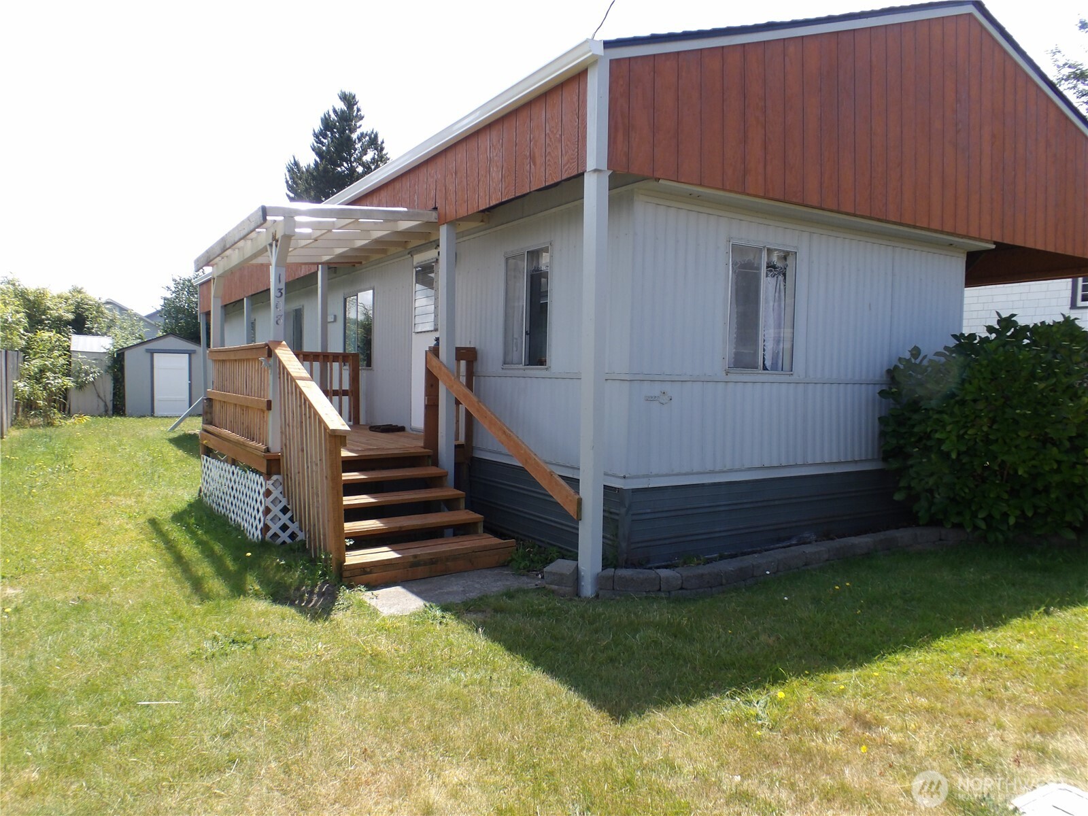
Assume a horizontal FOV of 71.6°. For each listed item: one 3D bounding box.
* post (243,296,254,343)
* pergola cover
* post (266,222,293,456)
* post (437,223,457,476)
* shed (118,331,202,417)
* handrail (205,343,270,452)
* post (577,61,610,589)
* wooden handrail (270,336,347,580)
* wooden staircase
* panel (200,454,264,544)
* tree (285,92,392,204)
[{"bbox_3d":[-5.482,-0.669,14.016,0.100,2.760,0.150,-1,3,-32],"label":"post"},{"bbox_3d":[-2.369,-1.652,7.936,1.910,0.430,3.900,-1,3,-32],"label":"pergola cover"},{"bbox_3d":[-2.156,-0.527,6.096,0.100,1.805,0.110,-1,3,-32],"label":"post"},{"bbox_3d":[-0.856,-0.269,6.676,0.100,2.680,0.140,-1,3,-32],"label":"post"},{"bbox_3d":[-11.736,-1.057,23.520,2.820,2.450,2.850,-1,3,-32],"label":"shed"},{"bbox_3d":[-3.099,-0.149,7.548,0.140,0.925,3.370,-1,3,-32],"label":"handrail"},{"bbox_3d":[0.330,-0.472,4.790,0.105,3.350,0.150,-1,3,-32],"label":"post"},{"bbox_3d":[-1.742,0.310,5.555,0.200,1.610,1.450,-1,3,-32],"label":"wooden handrail"},{"bbox_3d":[-1.155,0.766,5.816,1.260,0.730,1.460,-1,3,-32],"label":"wooden staircase"},{"bbox_3d":[-3.187,0.828,7.592,0.034,0.543,3.380,-1,0,-32],"label":"panel"},{"bbox_3d":[-8.332,-6.497,31.051,5.800,13.000,5.800,-1,3,-32],"label":"tree"}]

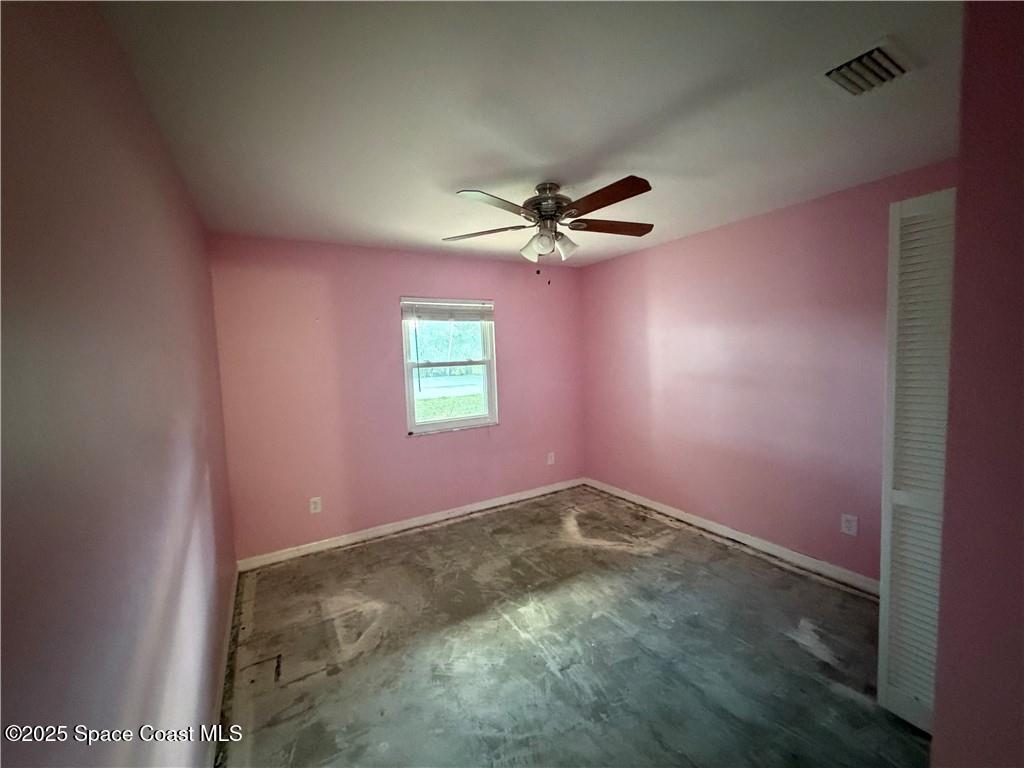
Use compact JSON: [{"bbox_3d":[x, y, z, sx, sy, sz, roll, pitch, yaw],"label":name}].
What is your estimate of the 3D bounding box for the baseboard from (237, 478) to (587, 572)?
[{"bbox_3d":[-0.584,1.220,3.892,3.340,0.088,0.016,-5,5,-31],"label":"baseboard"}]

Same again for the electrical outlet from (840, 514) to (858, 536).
[{"bbox_3d":[2.103,0.882,2.582,0.012,0.119,0.077,-5,5,-31],"label":"electrical outlet"}]

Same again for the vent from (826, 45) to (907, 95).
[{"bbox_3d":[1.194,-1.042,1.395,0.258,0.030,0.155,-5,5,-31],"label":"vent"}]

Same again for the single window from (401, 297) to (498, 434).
[{"bbox_3d":[-0.549,-0.171,3.859,0.916,1.220,0.090,-5,5,-31],"label":"single window"}]

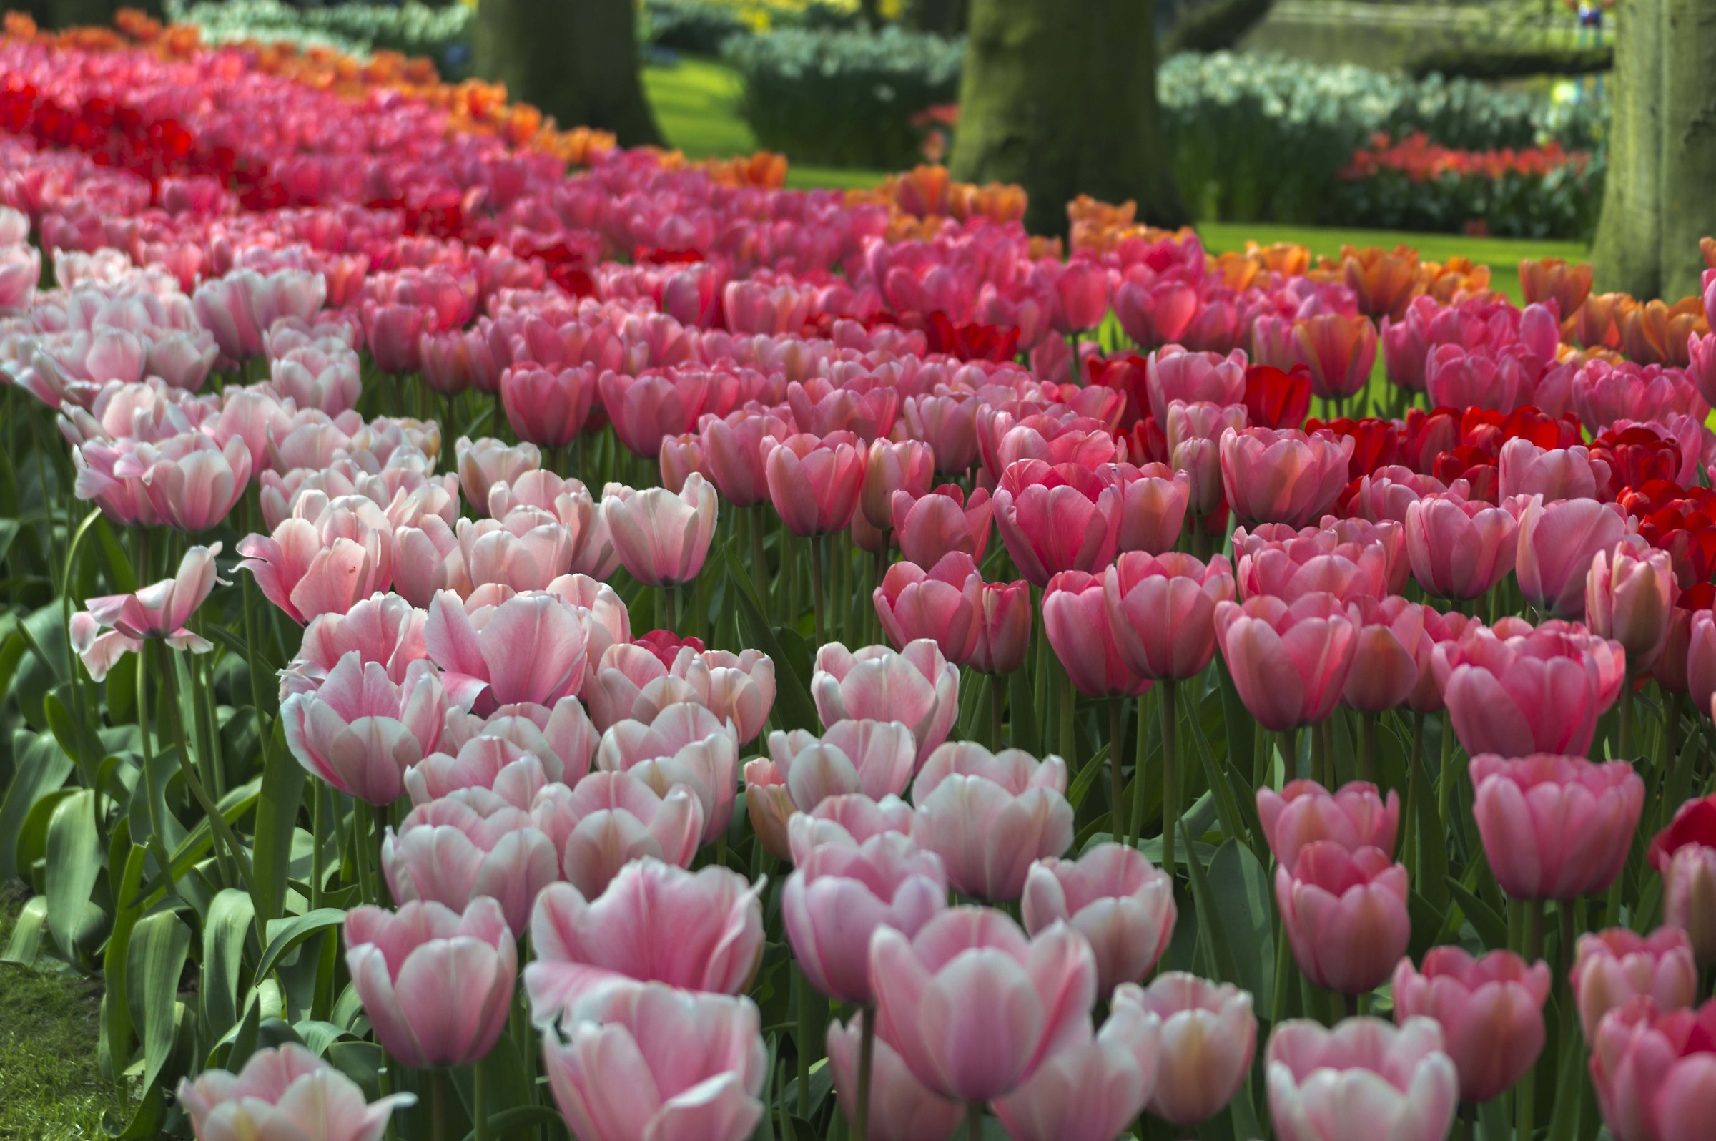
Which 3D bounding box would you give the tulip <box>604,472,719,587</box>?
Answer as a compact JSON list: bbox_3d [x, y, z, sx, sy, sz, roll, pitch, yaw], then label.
[{"bbox_3d":[-0.127,-0.026,2.530,0.074,0.068,0.072,0,10,0],"label":"tulip"}]

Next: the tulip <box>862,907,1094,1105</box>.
[{"bbox_3d":[0.051,0.178,1.580,0.092,0.074,0.090,0,11,0],"label":"tulip"}]

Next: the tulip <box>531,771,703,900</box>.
[{"bbox_3d":[-0.122,0.141,1.980,0.087,0.069,0.085,0,11,0],"label":"tulip"}]

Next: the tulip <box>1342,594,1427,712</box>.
[{"bbox_3d":[0.357,0.057,2.650,0.060,0.075,0.060,0,11,0],"label":"tulip"}]

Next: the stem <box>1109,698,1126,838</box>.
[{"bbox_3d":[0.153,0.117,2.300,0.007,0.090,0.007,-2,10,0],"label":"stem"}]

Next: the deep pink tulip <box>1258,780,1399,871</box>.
[{"bbox_3d":[0.235,0.140,1.950,0.071,0.066,0.071,0,10,0],"label":"deep pink tulip"}]

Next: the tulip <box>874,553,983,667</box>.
[{"bbox_3d":[0.043,0.023,2.360,0.065,0.063,0.063,0,11,0],"label":"tulip"}]

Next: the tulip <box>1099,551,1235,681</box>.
[{"bbox_3d":[0.180,0.026,2.270,0.075,0.070,0.073,0,11,0],"label":"tulip"}]

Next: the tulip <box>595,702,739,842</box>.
[{"bbox_3d":[-0.108,0.117,2.200,0.081,0.076,0.080,0,11,0],"label":"tulip"}]

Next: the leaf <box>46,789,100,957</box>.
[{"bbox_3d":[-0.603,0.234,3.000,0.044,0.135,0.045,3,11,14],"label":"leaf"}]

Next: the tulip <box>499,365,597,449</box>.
[{"bbox_3d":[-0.236,-0.127,2.980,0.074,0.060,0.071,0,11,0],"label":"tulip"}]

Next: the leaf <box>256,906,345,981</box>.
[{"bbox_3d":[-0.271,0.183,1.900,0.050,0.038,0.032,0,10,0],"label":"leaf"}]

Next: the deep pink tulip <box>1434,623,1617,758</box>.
[{"bbox_3d":[0.328,0.061,1.920,0.089,0.063,0.085,0,10,0],"label":"deep pink tulip"}]

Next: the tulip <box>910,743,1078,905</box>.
[{"bbox_3d":[0.064,0.119,1.850,0.075,0.068,0.075,0,10,0],"label":"tulip"}]

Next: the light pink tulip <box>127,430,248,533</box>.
[{"bbox_3d":[-0.488,-0.065,2.860,0.087,0.066,0.082,0,10,0],"label":"light pink tulip"}]

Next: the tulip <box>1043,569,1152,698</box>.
[{"bbox_3d":[0.167,0.044,2.620,0.085,0.081,0.083,0,11,0],"label":"tulip"}]

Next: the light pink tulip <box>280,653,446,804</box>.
[{"bbox_3d":[-0.252,0.081,1.990,0.083,0.070,0.077,-3,11,1],"label":"light pink tulip"}]

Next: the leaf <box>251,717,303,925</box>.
[{"bbox_3d":[-0.329,0.145,2.220,0.030,0.125,0.020,6,11,-1],"label":"leaf"}]

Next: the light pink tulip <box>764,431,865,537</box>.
[{"bbox_3d":[-0.031,-0.061,2.760,0.072,0.070,0.071,0,10,0],"label":"light pink tulip"}]

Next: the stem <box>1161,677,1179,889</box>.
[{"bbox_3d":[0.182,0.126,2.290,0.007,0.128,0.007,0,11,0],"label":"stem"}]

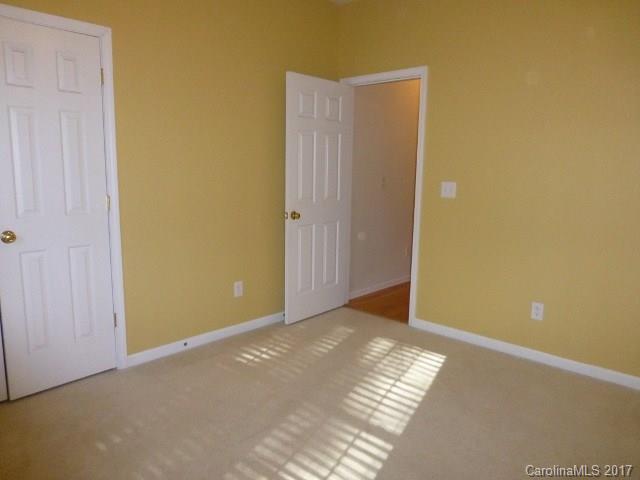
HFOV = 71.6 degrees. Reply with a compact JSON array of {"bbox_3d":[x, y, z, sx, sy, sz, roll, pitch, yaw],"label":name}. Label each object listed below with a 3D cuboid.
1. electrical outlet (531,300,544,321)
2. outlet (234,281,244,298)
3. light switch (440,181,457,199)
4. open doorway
[{"bbox_3d":[1.497,0.492,3.056,0.075,0.118,0.012,9,12,43],"label":"electrical outlet"},{"bbox_3d":[-0.641,0.394,3.516,0.012,0.118,0.075,9,12,43],"label":"outlet"},{"bbox_3d":[0.990,-0.383,3.419,0.117,0.118,0.014,9,12,43],"label":"light switch"},{"bbox_3d":[0.545,-0.355,3.929,0.885,2.110,0.135,9,12,43],"label":"open doorway"}]

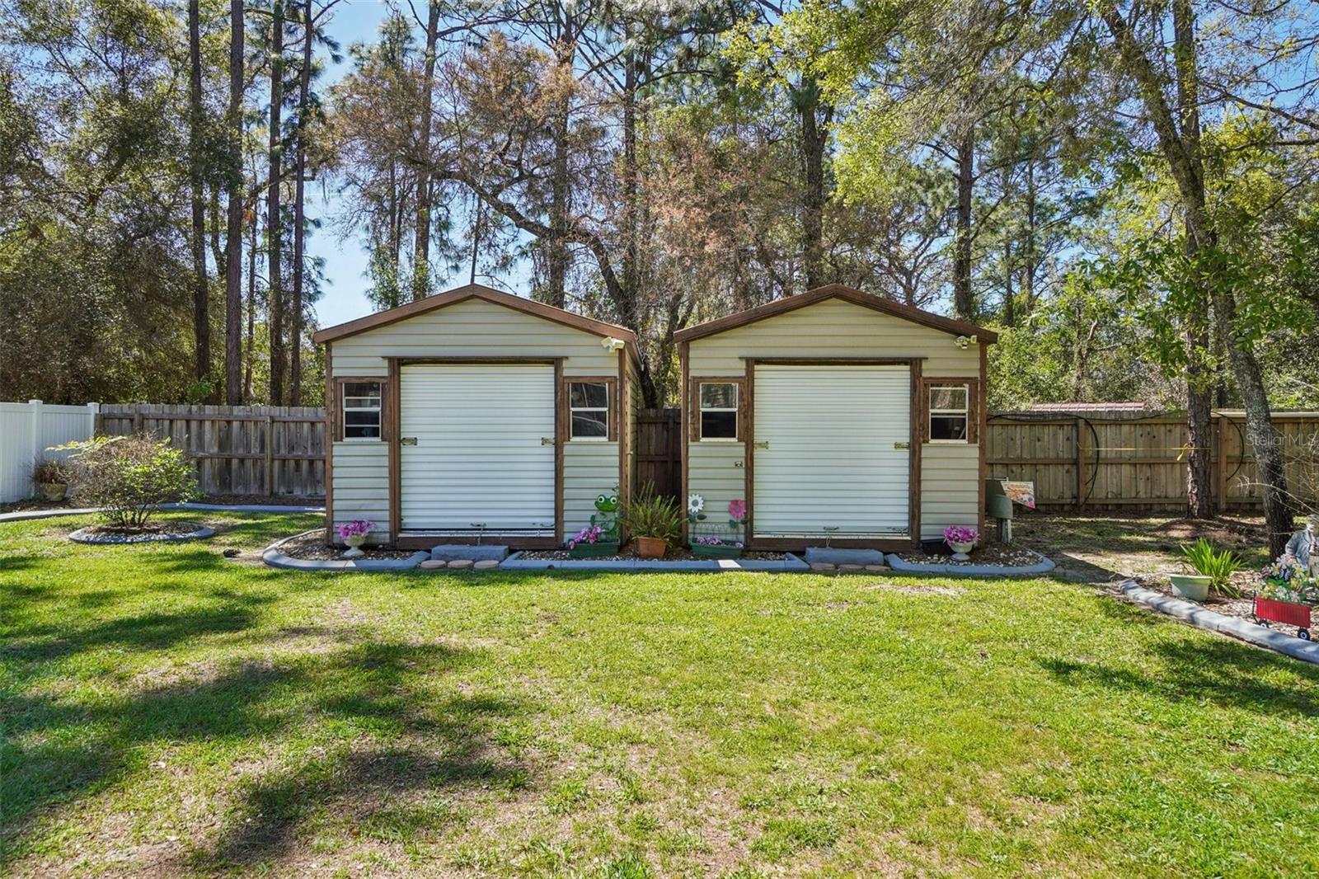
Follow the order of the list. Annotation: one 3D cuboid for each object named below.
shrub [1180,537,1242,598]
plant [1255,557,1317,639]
[{"bbox_3d":[4.721,1.090,6.880,0.480,0.490,0.450,0,1,0],"label":"shrub"},{"bbox_3d":[4.410,1.100,5.640,0.250,0.540,0.390,0,1,-25],"label":"plant"}]

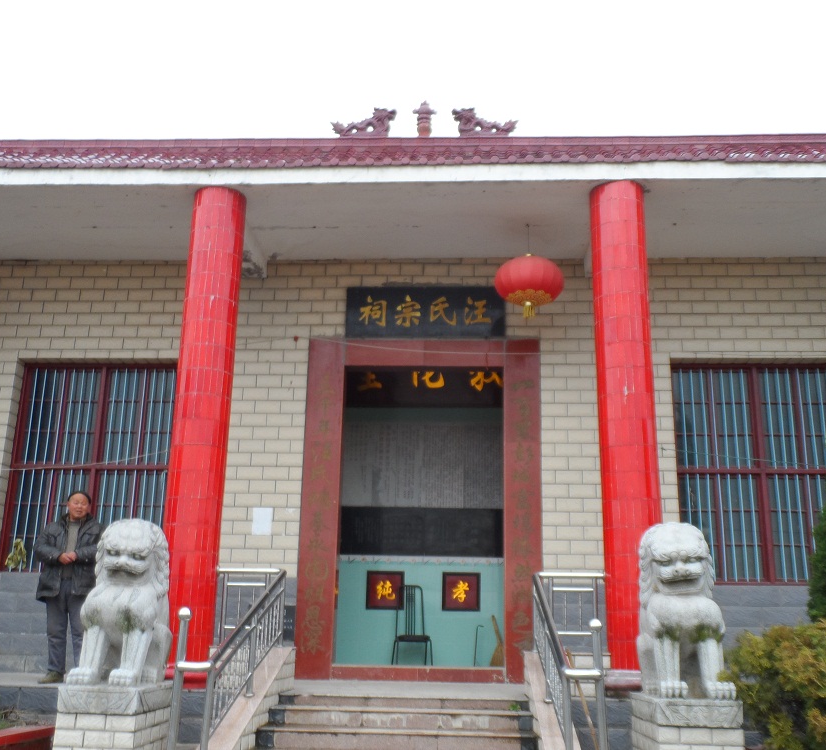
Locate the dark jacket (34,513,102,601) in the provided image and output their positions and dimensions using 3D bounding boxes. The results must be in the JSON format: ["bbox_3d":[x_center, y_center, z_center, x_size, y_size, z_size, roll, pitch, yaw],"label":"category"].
[{"bbox_3d":[-3.257,1.716,8.726,0.645,0.810,0.380,3,-14,-9],"label":"dark jacket"}]

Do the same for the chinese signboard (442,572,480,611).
[{"bbox_3d":[0.577,2.577,10.974,0.450,0.443,0.040,0,-15,3],"label":"chinese signboard"}]

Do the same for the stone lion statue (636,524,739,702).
[{"bbox_3d":[1.901,1.684,6.624,0.525,1.180,0.820,1,-15,0],"label":"stone lion statue"}]

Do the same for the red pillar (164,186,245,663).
[{"bbox_3d":[-1.922,0.399,8.480,0.476,4.471,0.476,0,-15,3],"label":"red pillar"}]

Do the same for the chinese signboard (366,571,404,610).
[{"bbox_3d":[-0.329,2.527,10.843,0.447,0.445,0.040,0,-14,3],"label":"chinese signboard"}]

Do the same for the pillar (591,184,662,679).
[{"bbox_3d":[1.913,0.376,8.262,0.482,4.409,0.482,0,-15,3],"label":"pillar"}]

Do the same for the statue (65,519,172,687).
[{"bbox_3d":[-2.102,1.682,6.858,0.515,1.170,0.820,0,-15,3],"label":"statue"}]

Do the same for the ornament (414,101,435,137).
[{"bbox_3d":[0.117,-2.543,9.197,0.224,0.375,0.220,0,-14,3],"label":"ornament"}]

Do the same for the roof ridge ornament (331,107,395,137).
[{"bbox_3d":[-0.492,-2.520,9.224,0.647,0.298,0.180,0,-14,3],"label":"roof ridge ornament"}]

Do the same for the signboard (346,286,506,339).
[{"bbox_3d":[0.133,-0.674,9.937,1.716,0.575,0.060,0,-14,3],"label":"signboard"}]

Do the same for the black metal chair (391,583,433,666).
[{"bbox_3d":[0.020,2.903,10.539,0.450,1.012,0.470,0,-15,3],"label":"black metal chair"}]

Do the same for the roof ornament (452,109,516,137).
[{"bbox_3d":[0.712,-2.496,9.154,0.642,0.285,0.180,0,-14,3],"label":"roof ornament"}]

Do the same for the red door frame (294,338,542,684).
[{"bbox_3d":[0.100,1.342,9.537,2.470,3.515,0.220,0,-14,3],"label":"red door frame"}]

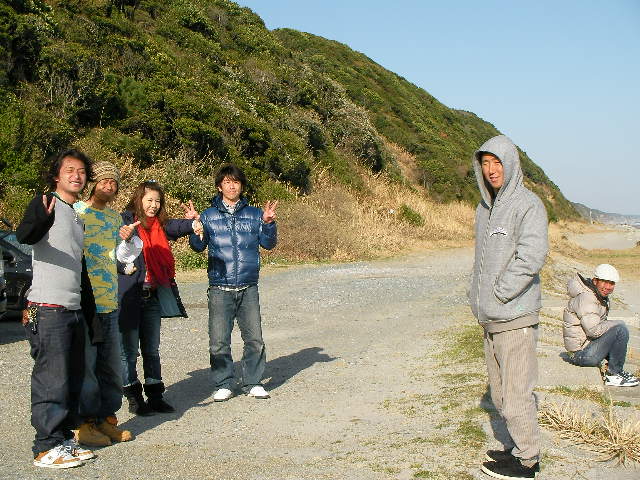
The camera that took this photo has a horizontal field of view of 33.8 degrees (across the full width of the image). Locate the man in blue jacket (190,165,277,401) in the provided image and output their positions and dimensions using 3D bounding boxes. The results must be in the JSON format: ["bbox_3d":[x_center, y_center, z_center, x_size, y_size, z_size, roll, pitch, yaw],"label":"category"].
[{"bbox_3d":[-0.645,0.313,7.840,0.640,1.735,0.400,0,1,-7],"label":"man in blue jacket"}]

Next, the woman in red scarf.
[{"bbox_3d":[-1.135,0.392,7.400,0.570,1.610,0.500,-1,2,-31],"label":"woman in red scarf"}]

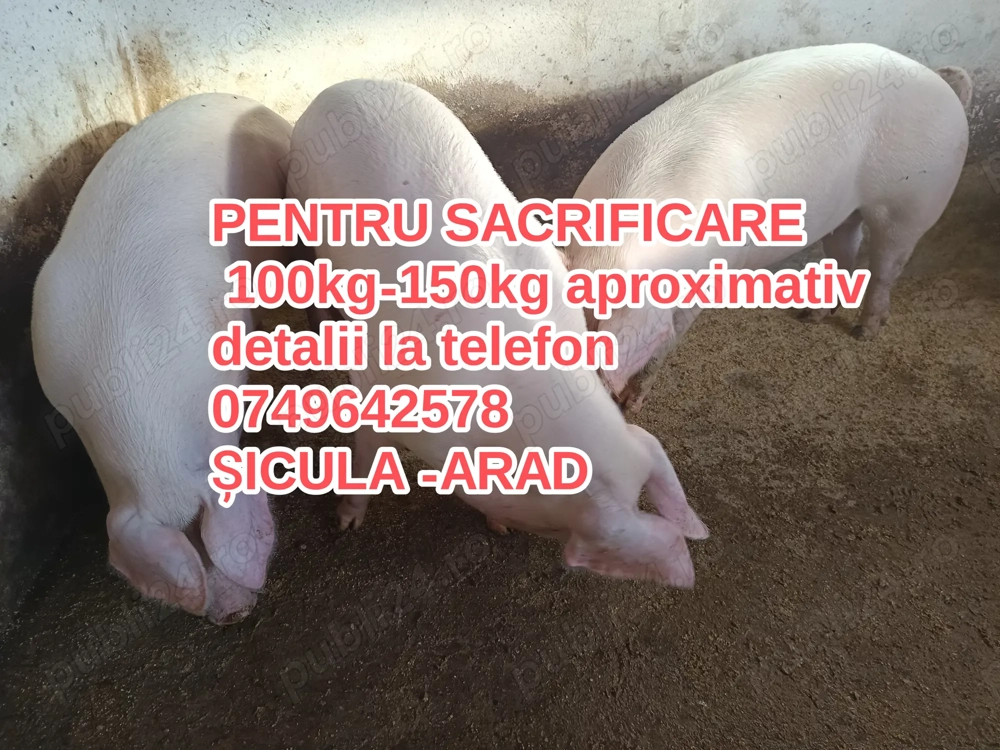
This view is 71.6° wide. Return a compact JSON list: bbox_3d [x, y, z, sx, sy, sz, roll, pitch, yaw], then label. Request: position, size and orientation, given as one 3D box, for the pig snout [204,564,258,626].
[{"bbox_3d":[-0.472,0.383,1.220,0.085,0.080,0.090,-23,75,-24],"label":"pig snout"}]

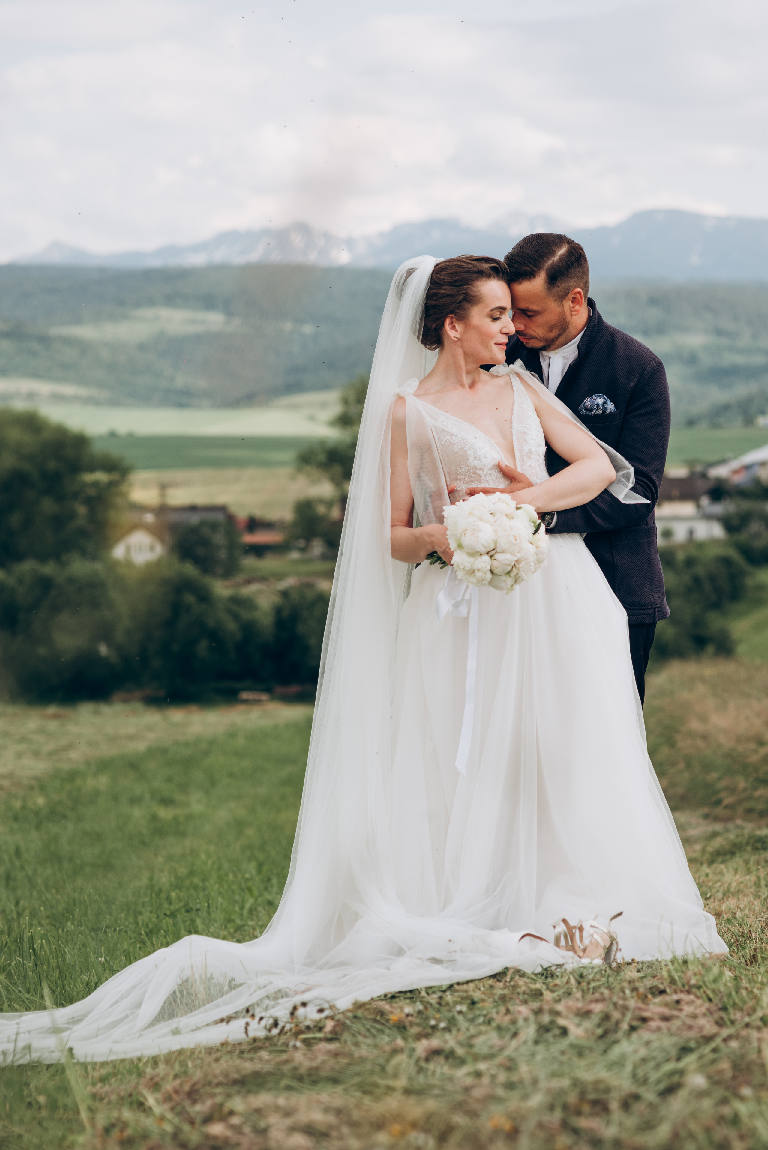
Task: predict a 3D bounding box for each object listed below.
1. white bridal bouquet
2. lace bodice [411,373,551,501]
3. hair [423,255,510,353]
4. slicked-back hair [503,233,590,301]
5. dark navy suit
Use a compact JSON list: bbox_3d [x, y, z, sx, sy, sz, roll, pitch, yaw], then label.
[{"bbox_3d":[0.239,-0.070,6.000,0.230,0.230,0.260,-1,3,-24],"label":"white bridal bouquet"},{"bbox_3d":[0.225,-0.293,6.220,0.310,0.345,0.235,-2,4,-27],"label":"lace bodice"},{"bbox_3d":[0.187,-0.625,6.250,0.210,0.215,0.170,2,4,27],"label":"hair"},{"bbox_3d":[0.380,-0.716,6.360,0.205,0.150,0.170,-22,16,-34],"label":"slicked-back hair"},{"bbox_3d":[0.469,0.098,6.400,0.530,1.460,0.450,2,4,35],"label":"dark navy suit"}]

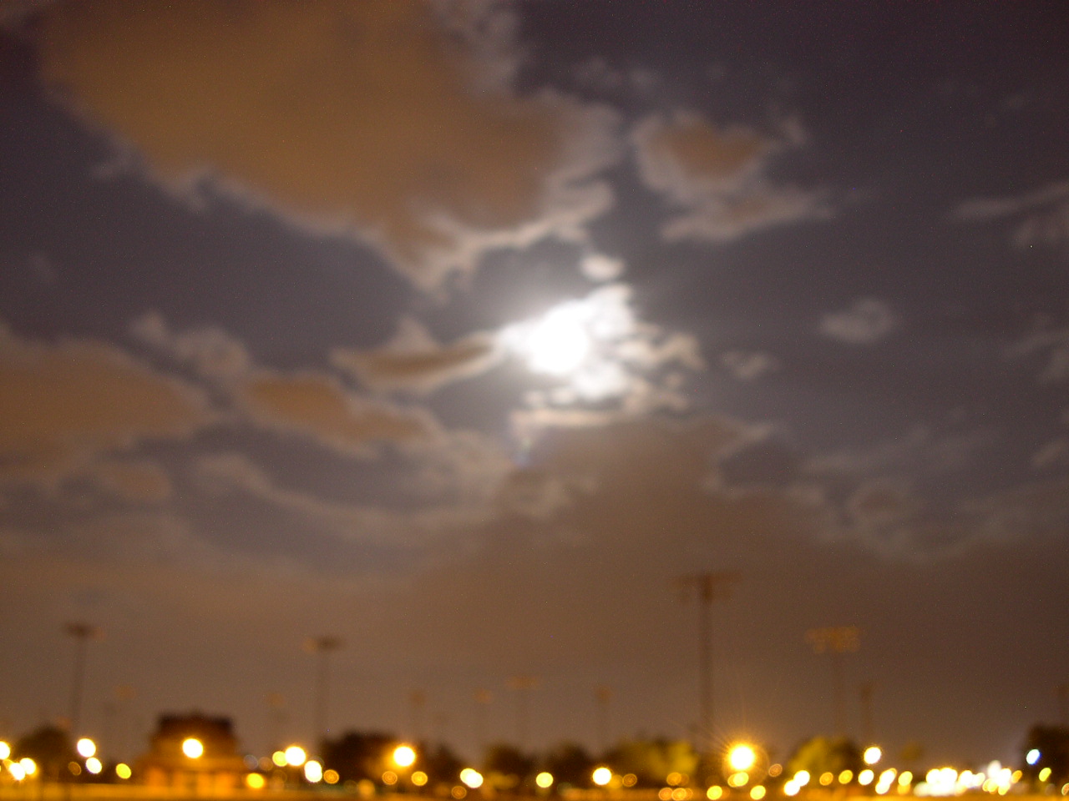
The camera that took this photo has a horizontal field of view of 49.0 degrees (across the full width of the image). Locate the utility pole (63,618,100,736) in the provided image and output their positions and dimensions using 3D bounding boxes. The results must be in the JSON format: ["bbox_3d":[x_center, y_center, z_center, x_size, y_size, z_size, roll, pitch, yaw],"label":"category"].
[{"bbox_3d":[-54.072,35.576,137.243,3.320,18.500,1.000,0,-18,0],"label":"utility pole"}]

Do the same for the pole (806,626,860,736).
[{"bbox_3d":[36.759,36.858,141.267,5.630,18.500,1.000,0,-18,0],"label":"pole"}]

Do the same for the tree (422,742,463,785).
[{"bbox_3d":[-12.456,48.944,157.578,5.610,5.370,5.610,1,-18,-4],"label":"tree"}]

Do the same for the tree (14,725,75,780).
[{"bbox_3d":[-56.331,40.758,133.948,6.670,6.620,6.670,7,-19,-21],"label":"tree"}]

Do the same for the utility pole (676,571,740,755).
[{"bbox_3d":[15.490,24.378,102.084,4.800,18.500,1.000,0,-18,0],"label":"utility pole"}]

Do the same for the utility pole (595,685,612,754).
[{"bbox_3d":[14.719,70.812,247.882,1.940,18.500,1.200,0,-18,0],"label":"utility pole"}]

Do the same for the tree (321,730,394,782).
[{"bbox_3d":[-22.356,45.341,148.231,9.070,6.560,9.070,3,-18,-8],"label":"tree"}]

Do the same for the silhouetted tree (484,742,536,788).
[{"bbox_3d":[-3.437,49.047,157.545,6.730,5.150,6.730,0,-18,-1],"label":"silhouetted tree"}]

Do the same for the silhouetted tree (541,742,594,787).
[{"bbox_3d":[4.453,48.944,157.578,6.730,5.370,6.730,0,-18,1],"label":"silhouetted tree"}]

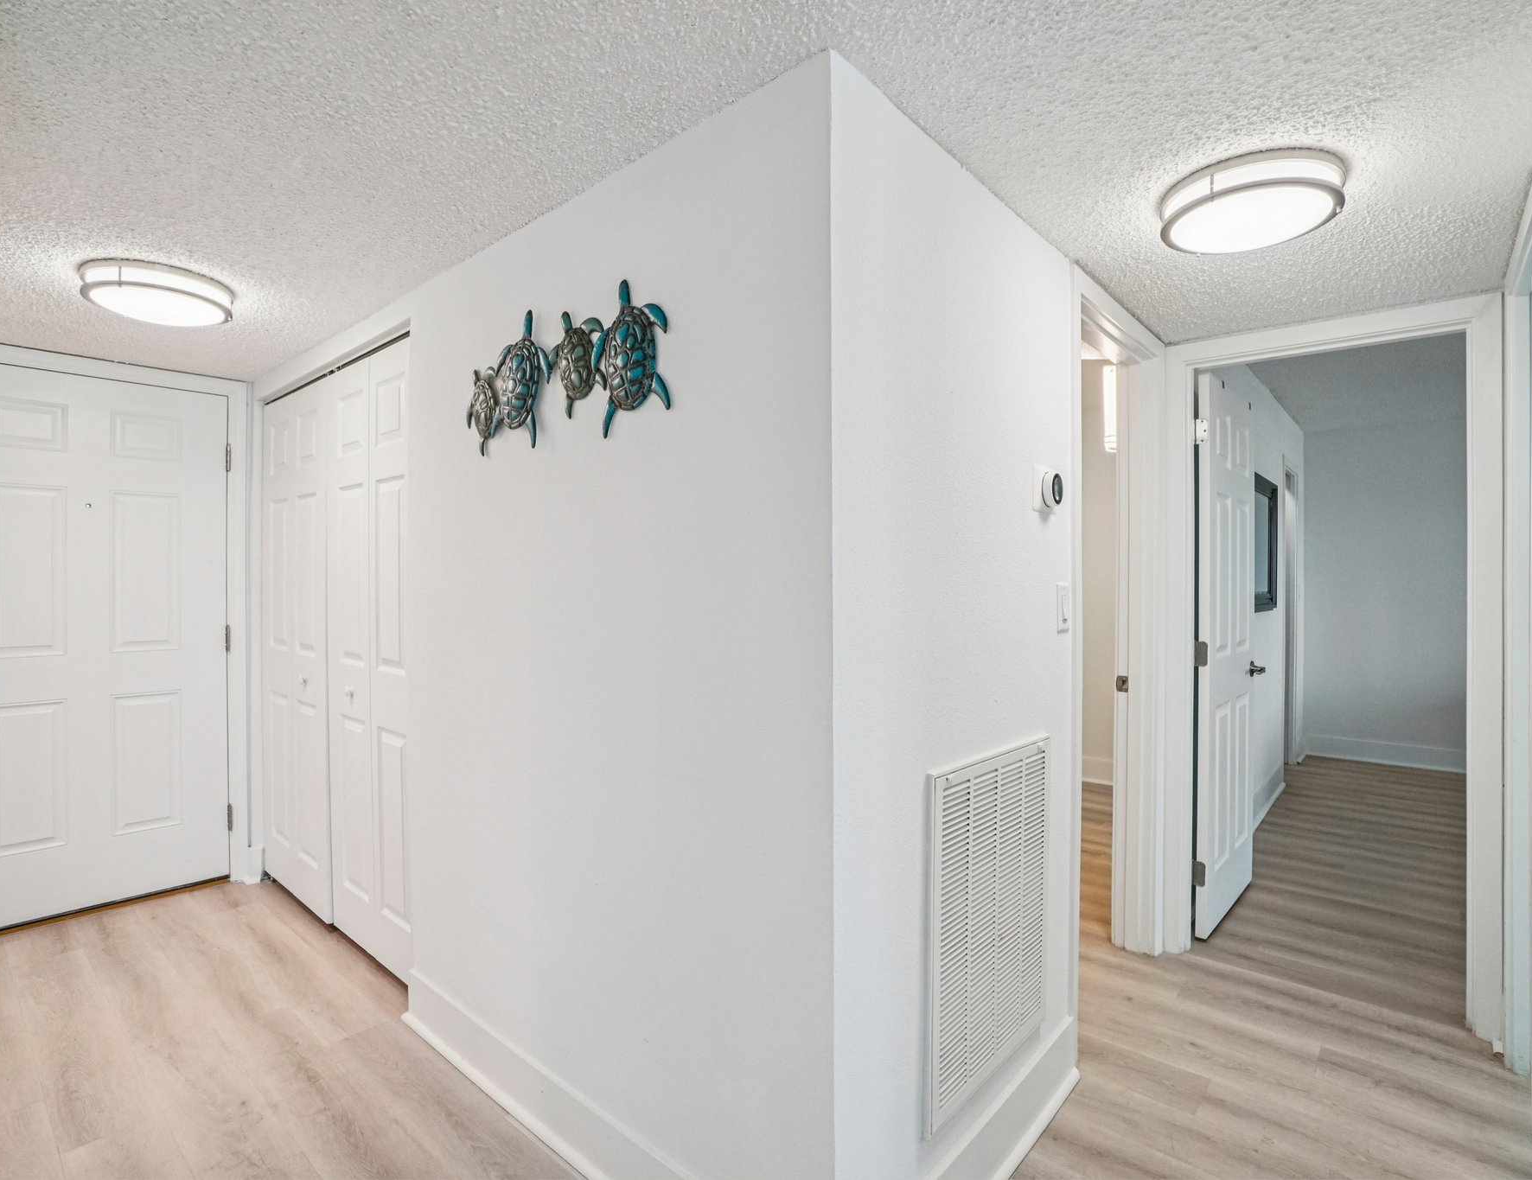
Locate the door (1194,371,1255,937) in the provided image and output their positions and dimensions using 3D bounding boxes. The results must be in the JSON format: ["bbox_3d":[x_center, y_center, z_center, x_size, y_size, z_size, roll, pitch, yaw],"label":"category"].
[{"bbox_3d":[1.815,0.235,2.895,0.040,2.030,0.720,0,0,44],"label":"door"}]

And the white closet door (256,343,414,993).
[{"bbox_3d":[-1.590,0.215,2.715,1.450,2.030,0.100,0,0,41],"label":"white closet door"}]

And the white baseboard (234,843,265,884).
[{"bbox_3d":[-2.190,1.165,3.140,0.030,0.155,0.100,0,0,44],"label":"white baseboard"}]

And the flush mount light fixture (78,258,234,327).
[{"bbox_3d":[-1.716,-0.832,2.092,0.340,0.065,0.340,0,0,0],"label":"flush mount light fixture"}]

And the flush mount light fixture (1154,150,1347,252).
[{"bbox_3d":[1.056,-0.833,1.613,0.340,0.062,0.340,0,0,0],"label":"flush mount light fixture"}]

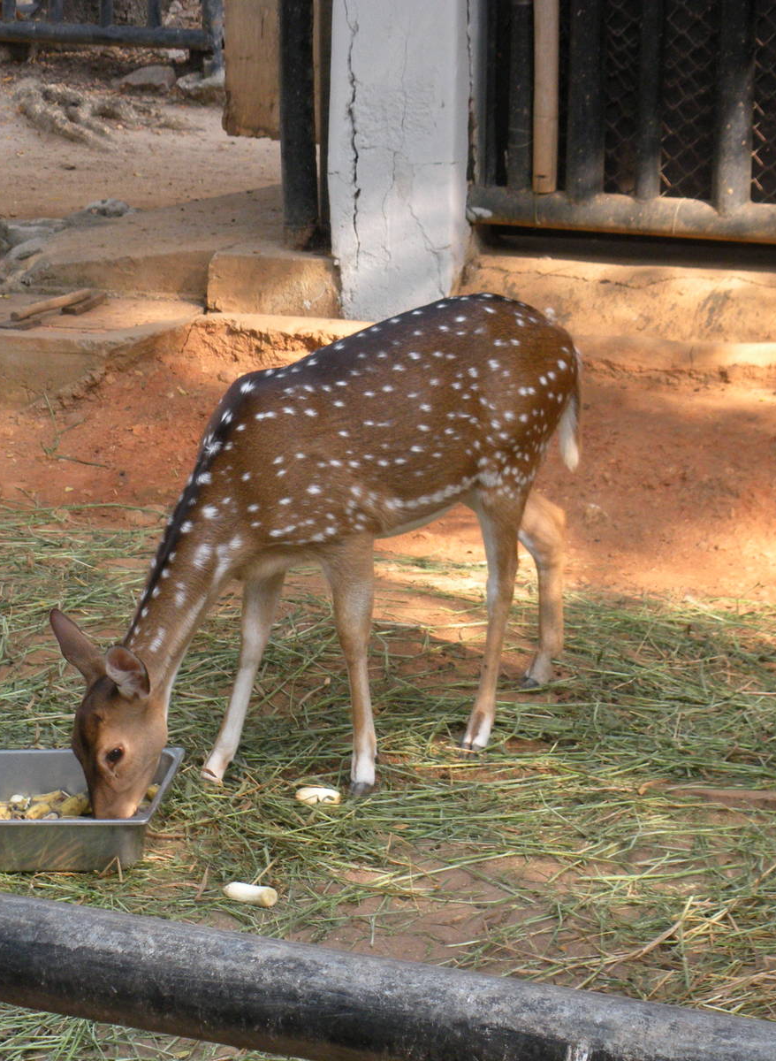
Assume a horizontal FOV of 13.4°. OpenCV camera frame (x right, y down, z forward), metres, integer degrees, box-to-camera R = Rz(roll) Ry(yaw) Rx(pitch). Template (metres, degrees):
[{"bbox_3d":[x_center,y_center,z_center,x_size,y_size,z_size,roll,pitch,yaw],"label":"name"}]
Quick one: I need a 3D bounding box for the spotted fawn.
[{"bbox_3d":[-0.084,0.035,5.923,1.113,0.825,0.286,-14,21,-34],"label":"spotted fawn"}]

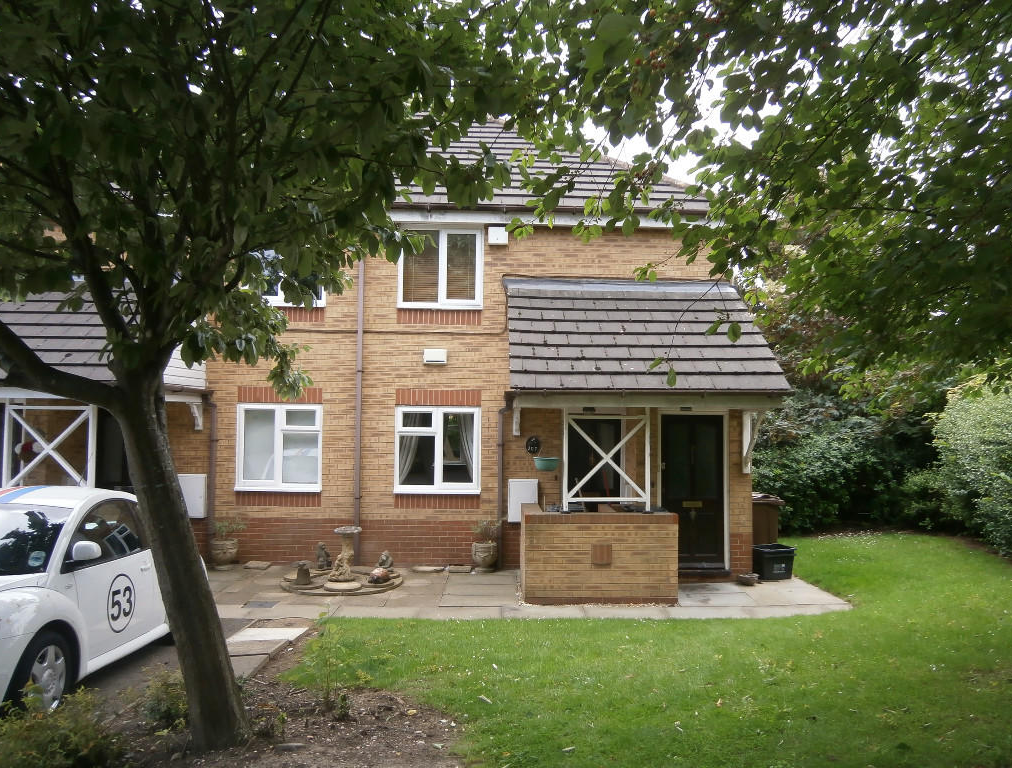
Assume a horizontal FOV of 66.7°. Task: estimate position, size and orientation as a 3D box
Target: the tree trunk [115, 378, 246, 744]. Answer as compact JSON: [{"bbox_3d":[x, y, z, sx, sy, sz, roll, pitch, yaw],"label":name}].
[{"bbox_3d":[-1.941,1.074,4.600,0.700,2.240,0.400,1,-3,-3],"label":"tree trunk"}]

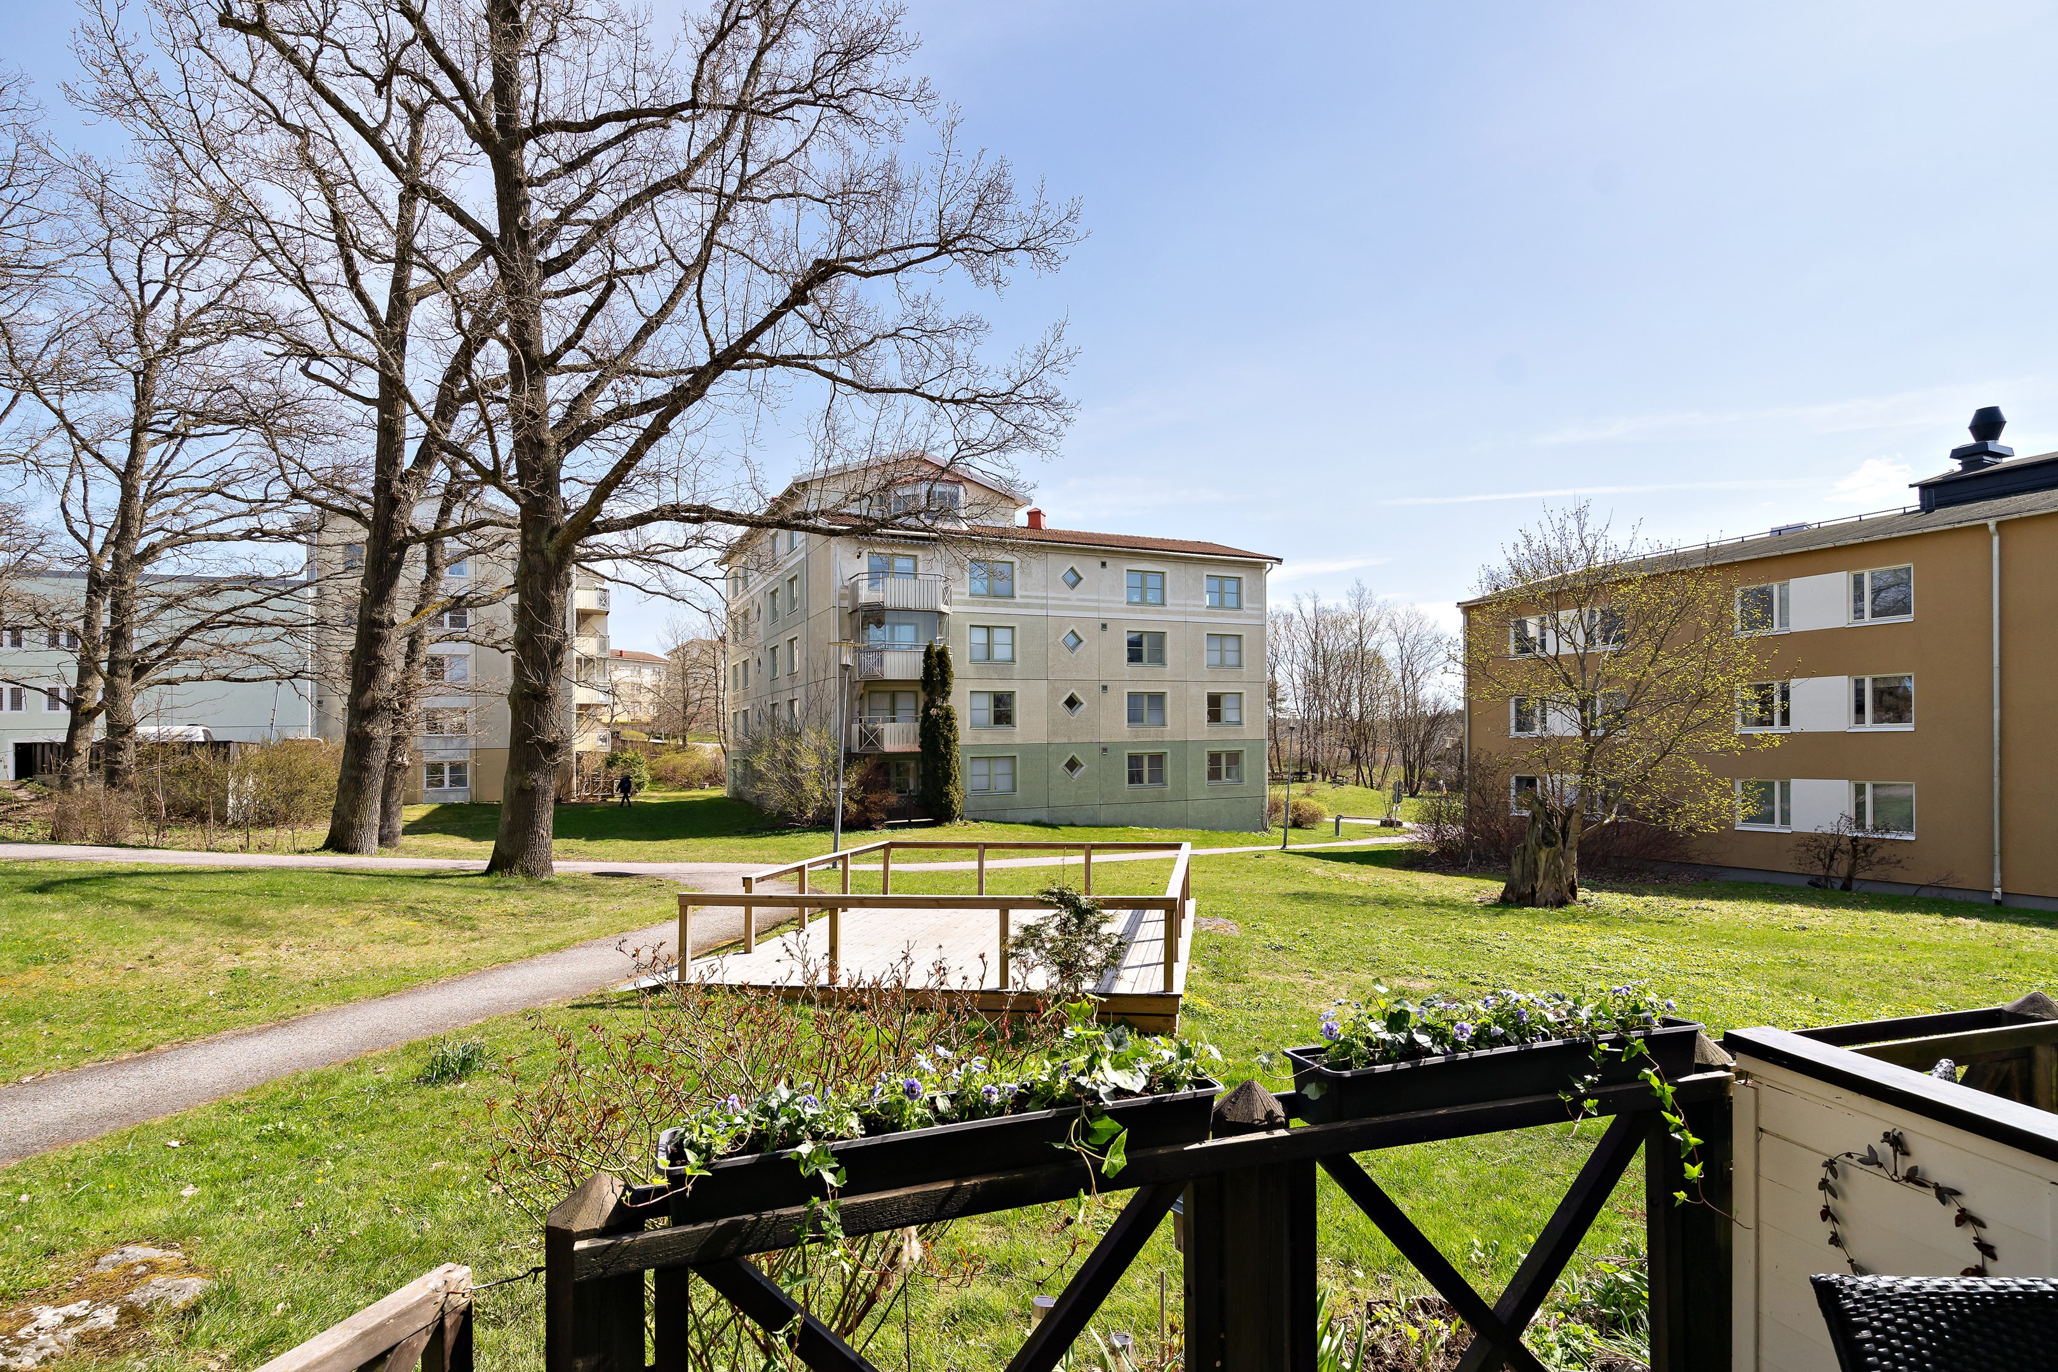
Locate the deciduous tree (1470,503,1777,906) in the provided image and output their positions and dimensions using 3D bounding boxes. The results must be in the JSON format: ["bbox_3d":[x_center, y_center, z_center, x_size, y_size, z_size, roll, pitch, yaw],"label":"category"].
[{"bbox_3d":[12.400,0.390,19.200,6.600,8.400,6.000,-1,-3,0],"label":"deciduous tree"}]

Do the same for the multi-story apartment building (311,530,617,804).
[{"bbox_3d":[-33.200,-1.000,56.000,14.500,15.600,17.500,1,-3,-28],"label":"multi-story apartment building"}]

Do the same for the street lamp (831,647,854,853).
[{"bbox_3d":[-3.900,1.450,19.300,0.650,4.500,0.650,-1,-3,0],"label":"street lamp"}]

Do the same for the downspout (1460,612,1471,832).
[{"bbox_3d":[15.750,1.330,33.000,0.250,8.100,0.160,1,-3,-33],"label":"downspout"}]

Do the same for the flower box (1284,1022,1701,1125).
[{"bbox_3d":[0.857,0.693,1.654,0.785,0.130,0.150,0,-3,-16],"label":"flower box"}]

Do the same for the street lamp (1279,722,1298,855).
[{"bbox_3d":[8.800,3.270,31.000,0.550,4.600,0.550,-1,-3,0],"label":"street lamp"}]

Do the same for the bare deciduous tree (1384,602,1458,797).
[{"bbox_3d":[29.230,0.957,68.000,6.000,14.600,6.000,-1,-3,0],"label":"bare deciduous tree"}]

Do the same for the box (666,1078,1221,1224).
[{"bbox_3d":[-0.107,0.693,1.386,0.825,0.130,0.150,0,-3,-18],"label":"box"}]

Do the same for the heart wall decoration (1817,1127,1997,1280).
[{"bbox_3d":[1.390,0.865,1.468,0.035,0.300,0.250,0,-3,-14],"label":"heart wall decoration"}]

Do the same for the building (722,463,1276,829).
[{"bbox_3d":[-2.900,-1.100,49.500,21.200,16.600,20.800,1,-3,-25],"label":"building"}]

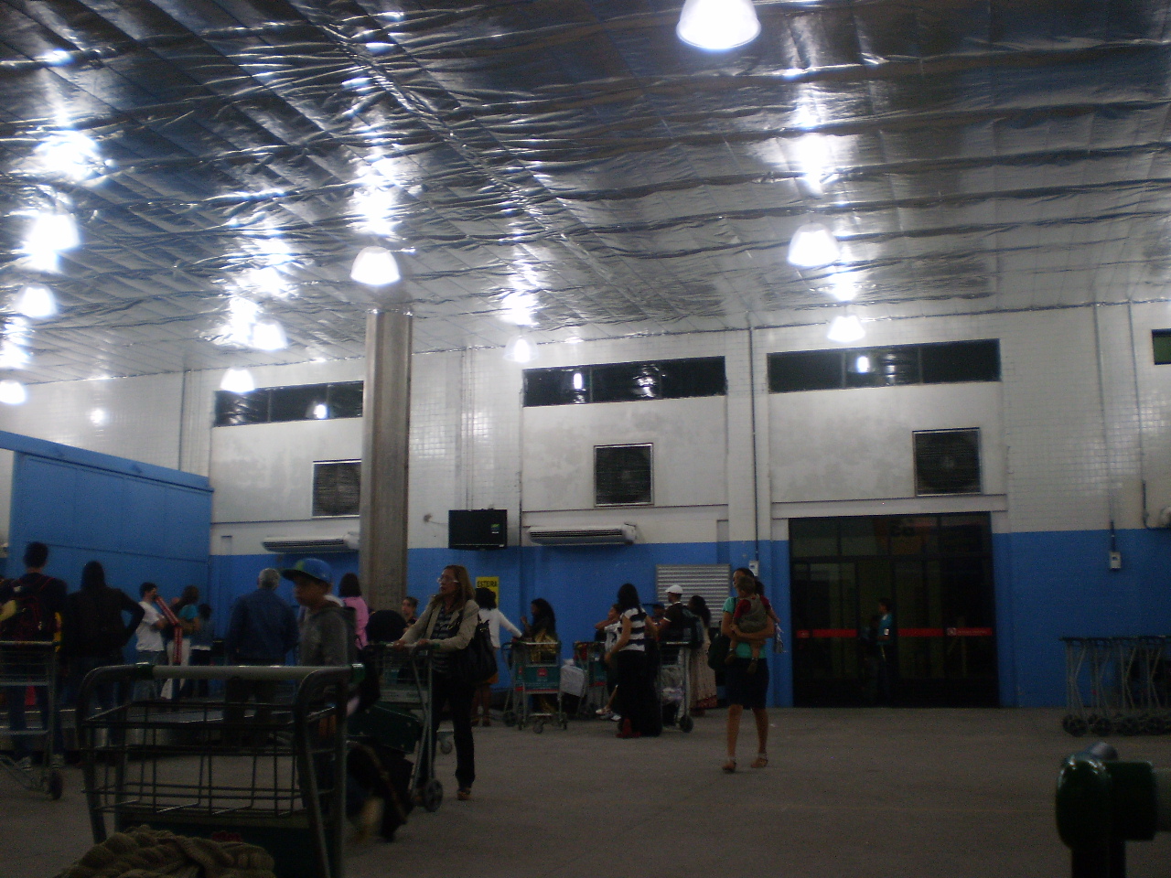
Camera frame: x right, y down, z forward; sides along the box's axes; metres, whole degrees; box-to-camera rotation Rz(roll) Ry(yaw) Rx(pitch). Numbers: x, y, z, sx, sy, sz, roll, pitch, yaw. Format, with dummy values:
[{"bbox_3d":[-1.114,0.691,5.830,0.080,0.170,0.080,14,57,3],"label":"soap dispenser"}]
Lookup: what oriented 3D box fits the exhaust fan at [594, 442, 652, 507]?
[{"bbox_3d":[0.640,0.603,20.063,1.000,1.050,0.300,-3,-10,17],"label":"exhaust fan"}]

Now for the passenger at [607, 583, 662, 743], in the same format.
[{"bbox_3d":[0.506,2.347,12.981,0.500,1.635,0.450,7,-12,-37],"label":"passenger"}]

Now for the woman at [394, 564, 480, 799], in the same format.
[{"bbox_3d":[-0.941,1.586,7.973,0.600,1.531,0.480,9,-13,-44],"label":"woman"}]

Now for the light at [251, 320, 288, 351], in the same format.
[{"bbox_3d":[-4.769,-1.576,18.400,0.540,0.420,0.540,0,-10,0],"label":"light"}]

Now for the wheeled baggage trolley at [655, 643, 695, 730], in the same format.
[{"bbox_3d":[0.762,2.777,13.745,0.580,1.030,0.930,-7,-12,37],"label":"wheeled baggage trolley"}]

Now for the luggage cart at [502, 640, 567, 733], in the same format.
[{"bbox_3d":[-0.514,2.780,13.757,0.580,1.030,0.930,1,-9,-6],"label":"luggage cart"}]

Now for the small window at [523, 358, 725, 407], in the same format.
[{"bbox_3d":[0.625,-0.964,20.782,3.570,0.670,0.120,-3,-10,17],"label":"small window"}]

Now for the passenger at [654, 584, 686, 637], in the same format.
[{"bbox_3d":[1.117,2.680,15.236,0.500,1.699,0.450,0,-9,0],"label":"passenger"}]

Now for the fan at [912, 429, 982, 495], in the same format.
[{"bbox_3d":[5.679,0.364,19.103,1.000,1.060,0.220,-3,-10,16],"label":"fan"}]

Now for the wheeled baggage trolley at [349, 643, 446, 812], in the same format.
[{"bbox_3d":[-1.340,1.772,7.557,0.930,1.030,0.580,9,-13,-44],"label":"wheeled baggage trolley"}]

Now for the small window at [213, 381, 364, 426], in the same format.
[{"bbox_3d":[-5.324,-0.649,22.584,3.450,0.670,0.140,-3,-10,16],"label":"small window"}]

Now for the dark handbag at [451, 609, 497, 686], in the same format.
[{"bbox_3d":[-0.739,1.356,7.900,0.350,0.490,0.170,7,-12,-36],"label":"dark handbag"}]

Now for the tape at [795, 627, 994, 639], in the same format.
[{"bbox_3d":[4.667,2.934,18.407,2.900,0.125,0.030,-3,-10,17],"label":"tape"}]

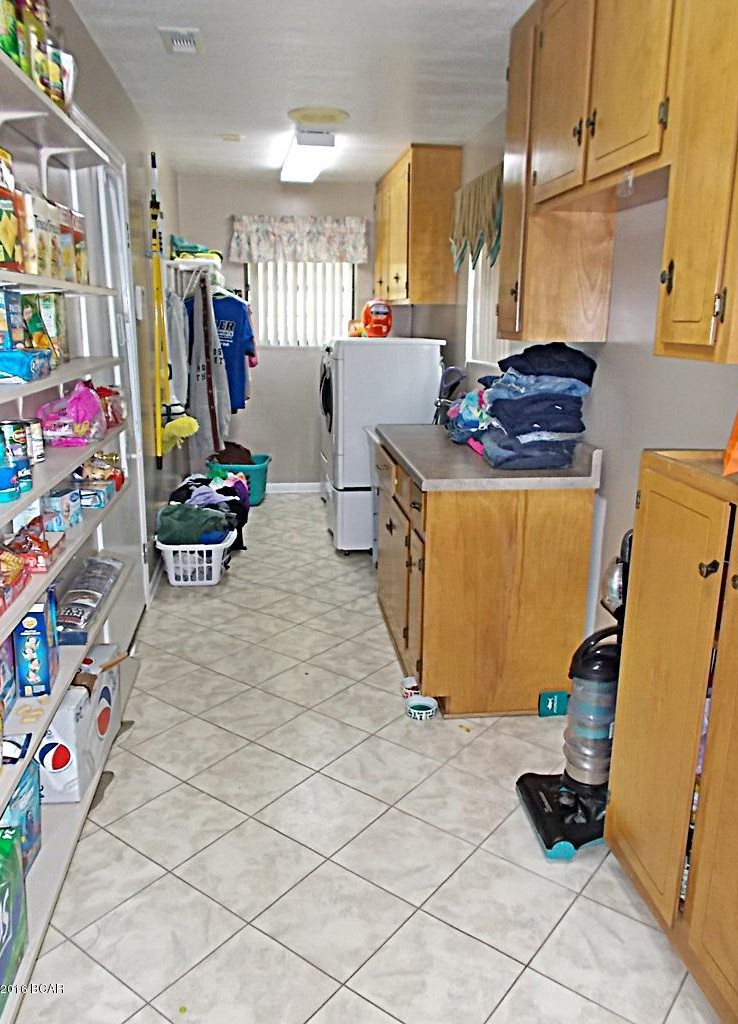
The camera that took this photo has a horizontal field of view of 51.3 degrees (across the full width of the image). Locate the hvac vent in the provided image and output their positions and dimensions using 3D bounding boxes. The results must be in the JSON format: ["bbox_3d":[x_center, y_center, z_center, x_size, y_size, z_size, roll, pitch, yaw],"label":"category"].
[{"bbox_3d":[-0.707,-1.753,2.875,0.150,0.020,0.260,-1,14,-7],"label":"hvac vent"}]

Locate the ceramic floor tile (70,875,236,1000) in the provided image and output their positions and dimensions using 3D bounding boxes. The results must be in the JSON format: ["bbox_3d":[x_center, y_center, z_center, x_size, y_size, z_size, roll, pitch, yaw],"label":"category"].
[{"bbox_3d":[-0.513,1.035,1.890,0.303,0.010,0.303,11,17,36],"label":"ceramic floor tile"}]

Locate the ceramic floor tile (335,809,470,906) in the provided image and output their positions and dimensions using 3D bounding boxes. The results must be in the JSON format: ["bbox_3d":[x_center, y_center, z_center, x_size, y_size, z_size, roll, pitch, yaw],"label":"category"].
[{"bbox_3d":[0.102,0.974,2.186,0.305,0.012,0.305,11,17,36],"label":"ceramic floor tile"}]

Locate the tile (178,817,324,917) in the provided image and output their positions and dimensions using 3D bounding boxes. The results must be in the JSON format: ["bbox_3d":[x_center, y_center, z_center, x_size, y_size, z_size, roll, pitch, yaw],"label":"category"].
[{"bbox_3d":[-0.327,0.978,2.123,0.302,0.010,0.302,11,17,36],"label":"tile"}]

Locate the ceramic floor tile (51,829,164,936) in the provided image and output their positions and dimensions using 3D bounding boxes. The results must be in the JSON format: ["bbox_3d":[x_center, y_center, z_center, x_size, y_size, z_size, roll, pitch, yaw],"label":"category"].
[{"bbox_3d":[-0.753,0.986,2.066,0.302,0.010,0.302,11,17,36],"label":"ceramic floor tile"}]

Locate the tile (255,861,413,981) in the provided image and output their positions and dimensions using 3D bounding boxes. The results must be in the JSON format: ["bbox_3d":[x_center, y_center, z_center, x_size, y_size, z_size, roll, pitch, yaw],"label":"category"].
[{"bbox_3d":[-0.086,1.024,1.945,0.302,0.010,0.302,11,17,36],"label":"tile"}]

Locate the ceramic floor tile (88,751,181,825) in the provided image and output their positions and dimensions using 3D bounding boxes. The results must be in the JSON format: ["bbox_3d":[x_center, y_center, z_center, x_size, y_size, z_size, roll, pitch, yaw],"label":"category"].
[{"bbox_3d":[-0.811,0.885,2.480,0.302,0.010,0.302,11,17,36],"label":"ceramic floor tile"}]

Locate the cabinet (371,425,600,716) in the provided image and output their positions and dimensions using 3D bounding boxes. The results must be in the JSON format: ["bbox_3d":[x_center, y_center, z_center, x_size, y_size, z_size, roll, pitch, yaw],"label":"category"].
[{"bbox_3d":[0.417,0.146,3.483,0.645,0.950,1.430,-1,14,-6],"label":"cabinet"}]

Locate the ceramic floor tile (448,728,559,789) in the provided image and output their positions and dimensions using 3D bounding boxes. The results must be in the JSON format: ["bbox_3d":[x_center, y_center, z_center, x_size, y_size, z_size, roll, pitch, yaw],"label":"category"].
[{"bbox_3d":[0.472,0.862,2.660,0.305,0.012,0.305,11,17,36],"label":"ceramic floor tile"}]

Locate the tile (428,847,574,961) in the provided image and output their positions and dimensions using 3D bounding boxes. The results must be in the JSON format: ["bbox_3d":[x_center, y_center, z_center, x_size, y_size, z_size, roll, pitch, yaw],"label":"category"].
[{"bbox_3d":[0.345,1.020,2.006,0.305,0.012,0.305,11,17,36],"label":"tile"}]

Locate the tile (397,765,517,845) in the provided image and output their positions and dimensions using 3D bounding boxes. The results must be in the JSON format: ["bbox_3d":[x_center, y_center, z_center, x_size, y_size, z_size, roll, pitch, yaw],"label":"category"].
[{"bbox_3d":[0.280,0.902,2.377,0.296,0.010,0.296,11,17,36],"label":"tile"}]

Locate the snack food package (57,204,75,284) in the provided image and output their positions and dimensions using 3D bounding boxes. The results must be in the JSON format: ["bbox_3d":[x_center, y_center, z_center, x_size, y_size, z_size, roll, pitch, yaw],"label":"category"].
[{"bbox_3d":[-0.919,-0.782,2.264,0.060,0.218,0.177,-1,14,-8],"label":"snack food package"}]

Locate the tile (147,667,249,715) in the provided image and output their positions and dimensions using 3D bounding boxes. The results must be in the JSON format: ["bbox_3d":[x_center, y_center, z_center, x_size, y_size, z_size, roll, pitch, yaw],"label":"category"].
[{"bbox_3d":[-0.686,0.730,3.135,0.303,0.010,0.303,11,17,36],"label":"tile"}]

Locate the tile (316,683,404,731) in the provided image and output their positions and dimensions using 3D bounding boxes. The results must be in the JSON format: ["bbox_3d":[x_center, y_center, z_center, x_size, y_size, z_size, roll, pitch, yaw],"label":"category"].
[{"bbox_3d":[-0.016,0.766,3.013,0.303,0.010,0.303,11,17,36],"label":"tile"}]

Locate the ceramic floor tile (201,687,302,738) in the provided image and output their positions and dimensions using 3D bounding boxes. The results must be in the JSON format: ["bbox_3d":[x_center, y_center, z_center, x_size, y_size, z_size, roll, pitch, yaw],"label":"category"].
[{"bbox_3d":[-0.444,0.776,2.956,0.303,0.010,0.303,11,17,36],"label":"ceramic floor tile"}]

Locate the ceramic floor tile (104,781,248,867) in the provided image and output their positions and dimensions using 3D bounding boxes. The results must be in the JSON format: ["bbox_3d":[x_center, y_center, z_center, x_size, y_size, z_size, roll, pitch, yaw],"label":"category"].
[{"bbox_3d":[-0.558,0.918,2.264,0.296,0.010,0.296,11,17,36],"label":"ceramic floor tile"}]

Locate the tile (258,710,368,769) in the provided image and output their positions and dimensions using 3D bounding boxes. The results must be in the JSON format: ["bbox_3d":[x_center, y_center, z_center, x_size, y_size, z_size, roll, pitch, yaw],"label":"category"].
[{"bbox_3d":[-0.201,0.822,2.777,0.303,0.010,0.303,11,17,36],"label":"tile"}]

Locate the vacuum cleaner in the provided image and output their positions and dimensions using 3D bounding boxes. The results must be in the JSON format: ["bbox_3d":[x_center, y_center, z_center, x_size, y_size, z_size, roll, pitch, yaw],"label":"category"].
[{"bbox_3d":[0.675,0.456,2.234,0.380,0.980,0.350,-3,14,-14],"label":"vacuum cleaner"}]

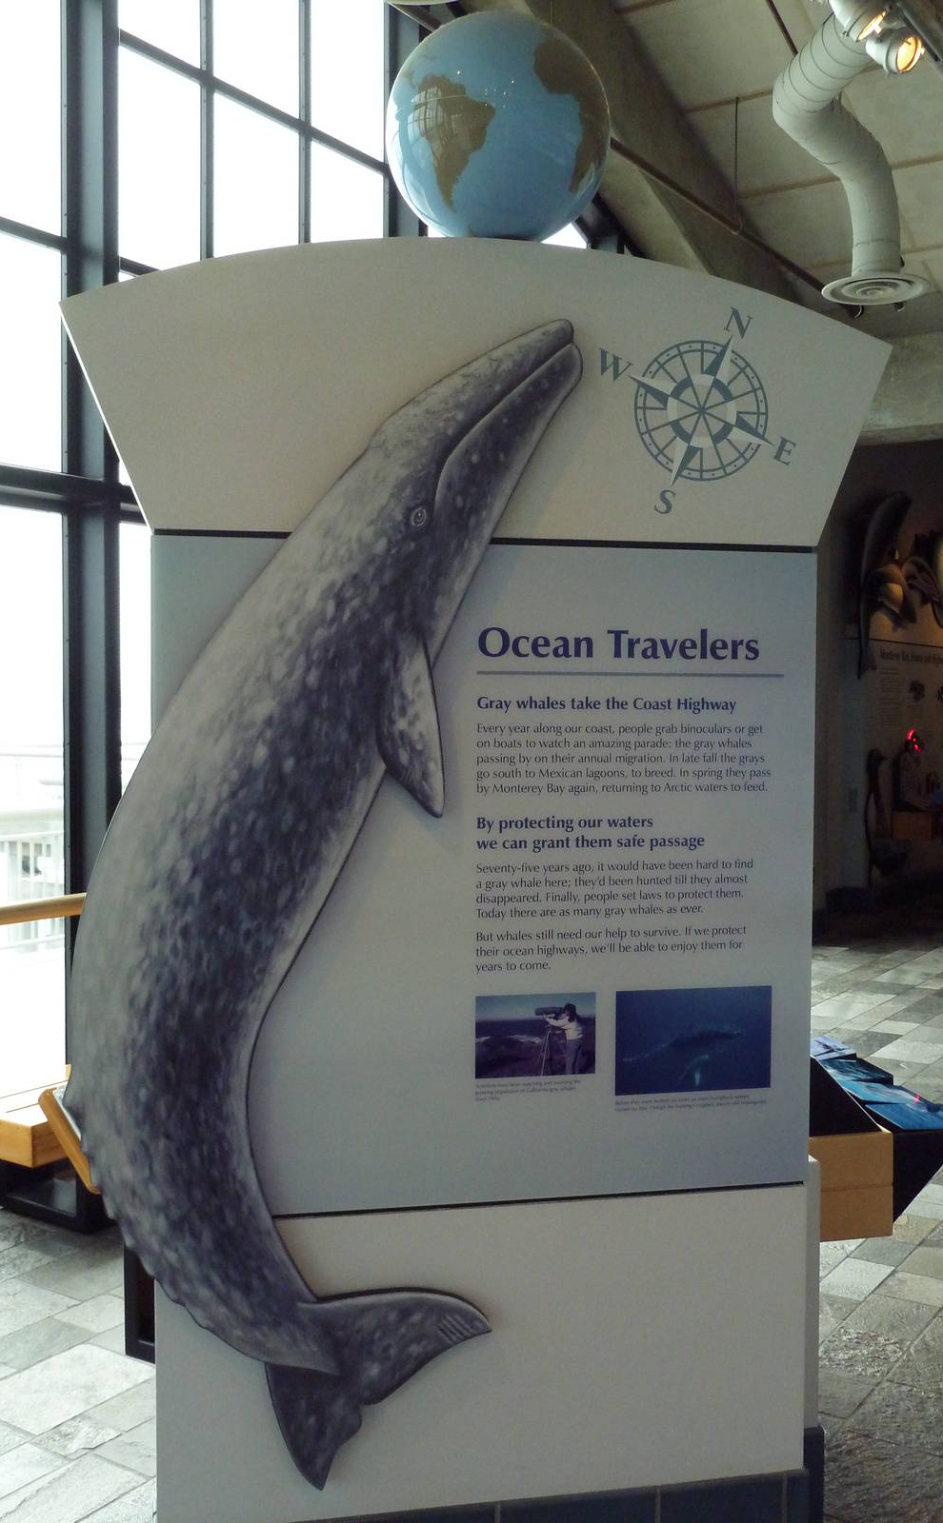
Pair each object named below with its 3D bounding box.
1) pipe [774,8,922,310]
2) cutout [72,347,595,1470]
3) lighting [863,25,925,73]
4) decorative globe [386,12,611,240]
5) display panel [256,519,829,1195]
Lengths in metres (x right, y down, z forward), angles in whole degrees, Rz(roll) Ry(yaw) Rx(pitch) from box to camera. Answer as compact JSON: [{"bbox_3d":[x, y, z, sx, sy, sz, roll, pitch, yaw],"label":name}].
[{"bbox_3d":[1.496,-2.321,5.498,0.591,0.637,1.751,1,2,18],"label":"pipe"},{"bbox_3d":[-0.250,0.258,2.490,0.905,2.094,0.060,0,2,-11],"label":"cutout"},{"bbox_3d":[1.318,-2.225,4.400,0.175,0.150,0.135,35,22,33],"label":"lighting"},{"bbox_3d":[0.050,-1.155,2.589,0.399,0.399,0.399,0,2,-11],"label":"decorative globe"},{"bbox_3d":[0.043,0.208,2.595,1.224,1.212,0.060,0,2,-11],"label":"display panel"}]

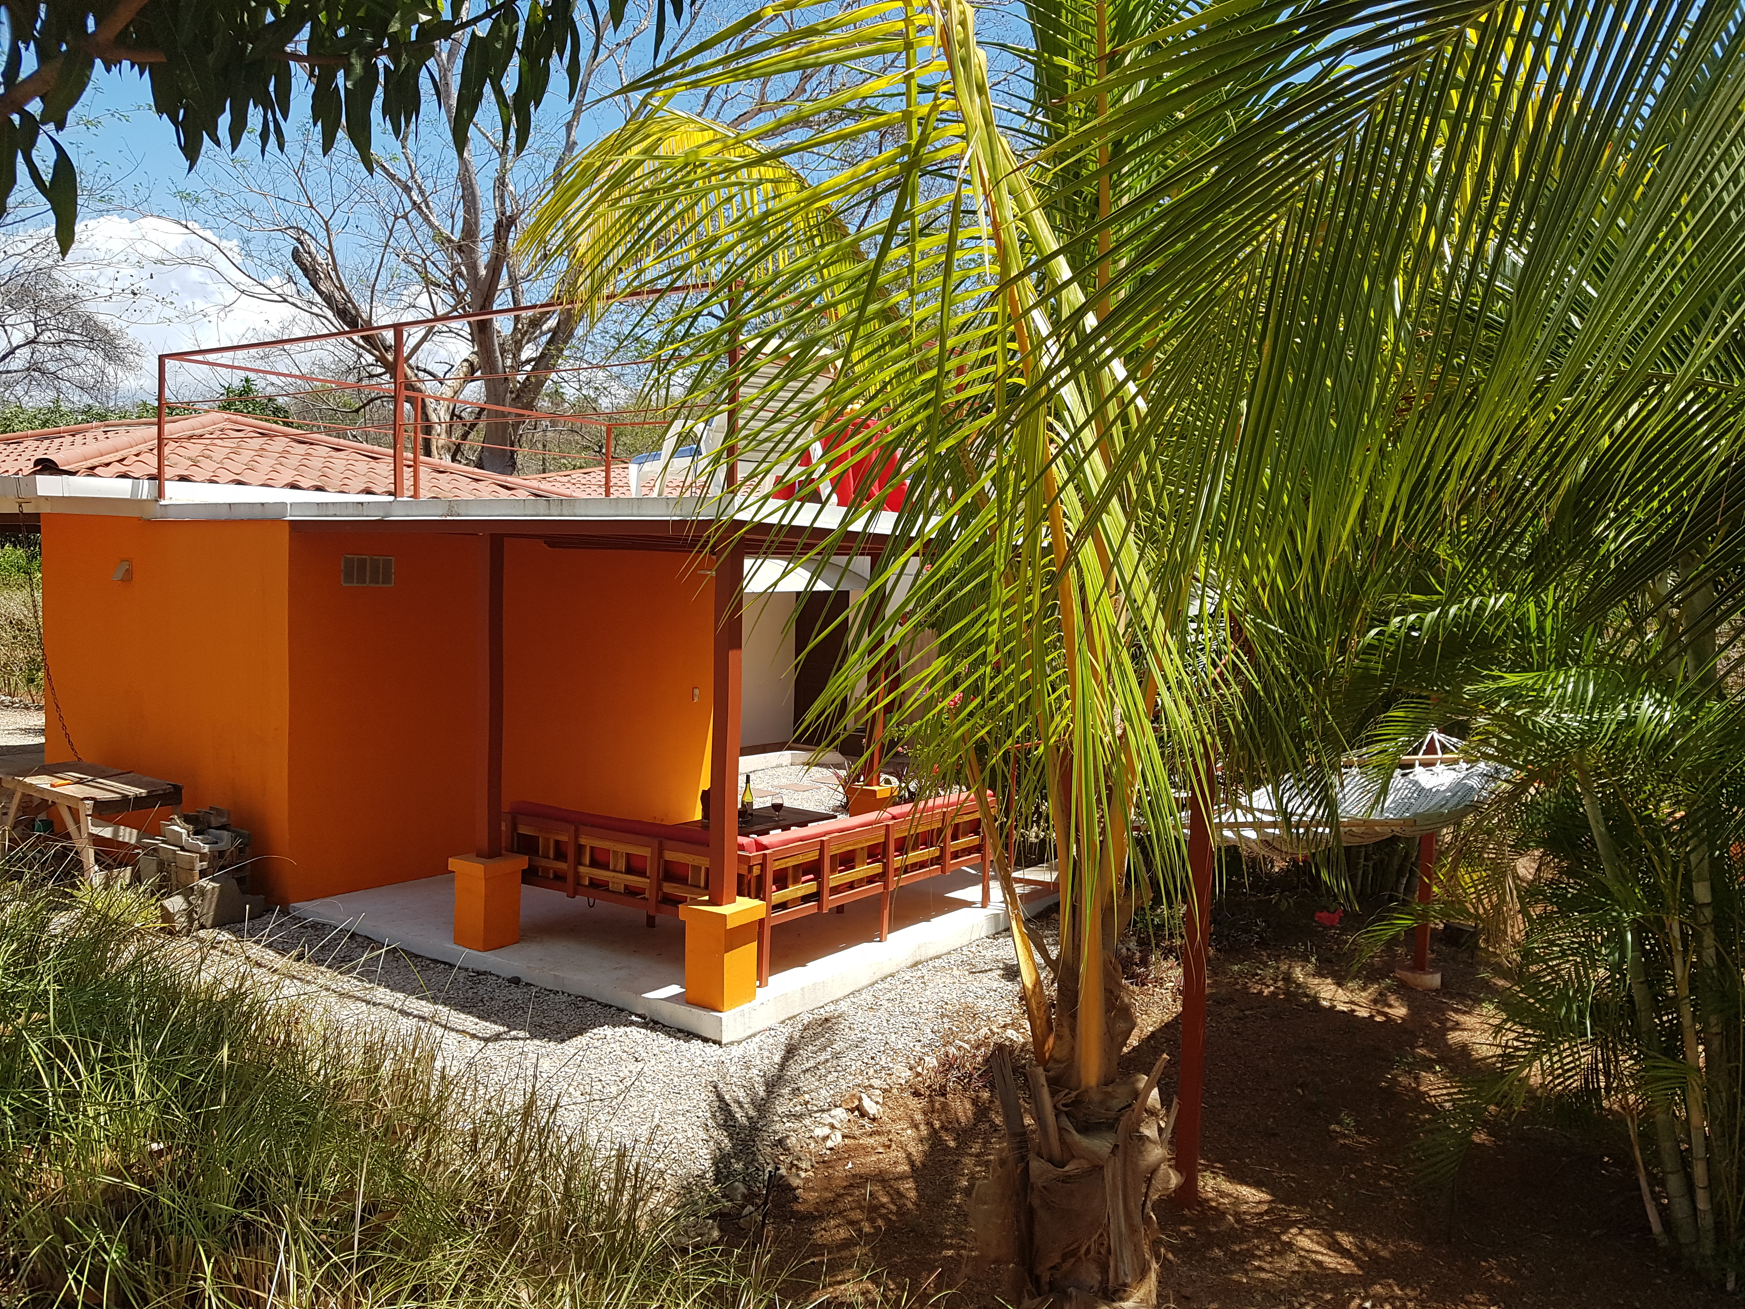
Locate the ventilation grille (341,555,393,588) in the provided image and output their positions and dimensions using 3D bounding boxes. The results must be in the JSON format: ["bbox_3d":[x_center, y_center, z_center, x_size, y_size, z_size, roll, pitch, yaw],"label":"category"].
[{"bbox_3d":[-3.537,-0.581,9.217,0.040,0.211,0.416,3,3,34],"label":"ventilation grille"}]

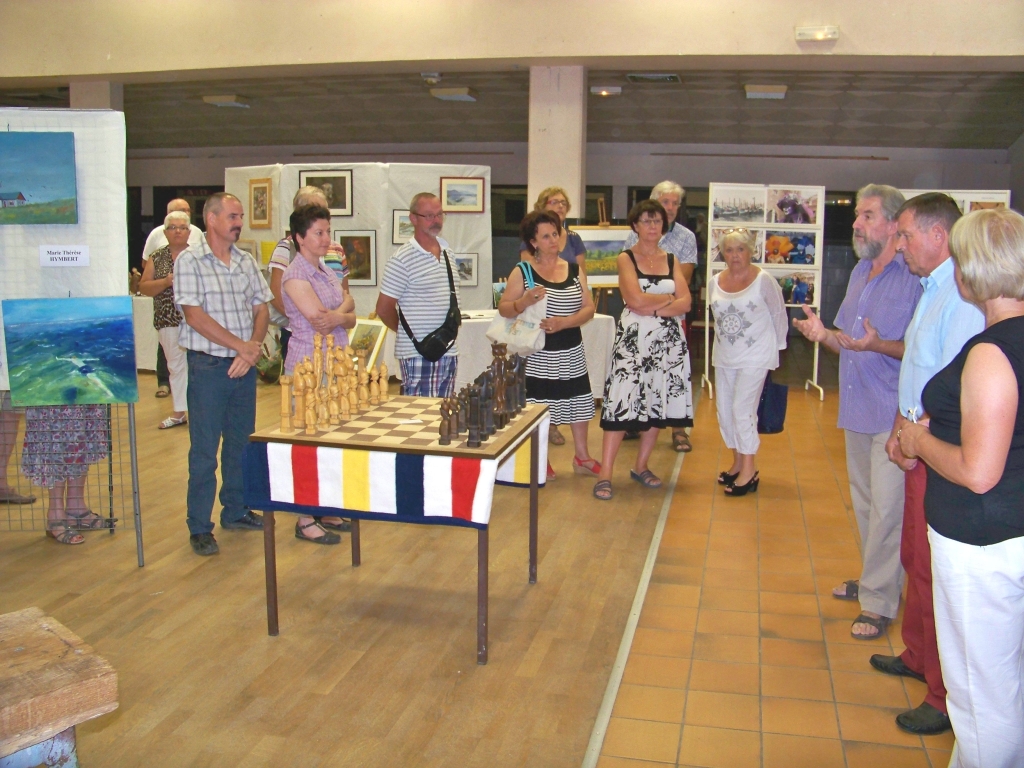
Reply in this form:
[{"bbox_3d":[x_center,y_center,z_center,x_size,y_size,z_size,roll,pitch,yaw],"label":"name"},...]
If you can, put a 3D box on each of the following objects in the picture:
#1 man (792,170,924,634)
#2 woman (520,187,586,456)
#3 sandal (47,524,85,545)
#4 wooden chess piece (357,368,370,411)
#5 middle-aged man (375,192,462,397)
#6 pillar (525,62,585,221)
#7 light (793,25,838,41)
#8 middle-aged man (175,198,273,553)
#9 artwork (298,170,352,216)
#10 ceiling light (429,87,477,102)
[{"bbox_3d":[1.330,0.078,3.714,0.520,1.700,0.540,-5,12,-31],"label":"man"},{"bbox_3d":[0.278,-0.470,6.698,0.470,1.733,0.330,-1,10,-12],"label":"woman"},{"bbox_3d":[-2.177,0.734,4.760,0.240,0.090,0.095,6,12,29],"label":"sandal"},{"bbox_3d":[-0.597,0.021,3.966,0.041,0.160,0.040,3,10,13],"label":"wooden chess piece"},{"bbox_3d":[-0.532,-0.220,5.552,0.530,1.717,0.400,-5,12,-30],"label":"middle-aged man"},{"bbox_3d":[0.446,-1.555,9.655,0.520,3.040,0.280,3,10,13],"label":"pillar"},{"bbox_3d":[2.570,-2.963,8.241,0.360,0.110,0.080,3,10,12],"label":"light"},{"bbox_3d":[-1.370,-0.059,4.635,0.510,1.698,0.420,-8,13,-41],"label":"middle-aged man"},{"bbox_3d":[-1.698,-1.744,8.938,0.520,0.425,0.030,3,10,13],"label":"artwork"},{"bbox_3d":[-0.612,-2.980,10.048,0.440,0.130,0.400,3,10,13],"label":"ceiling light"}]

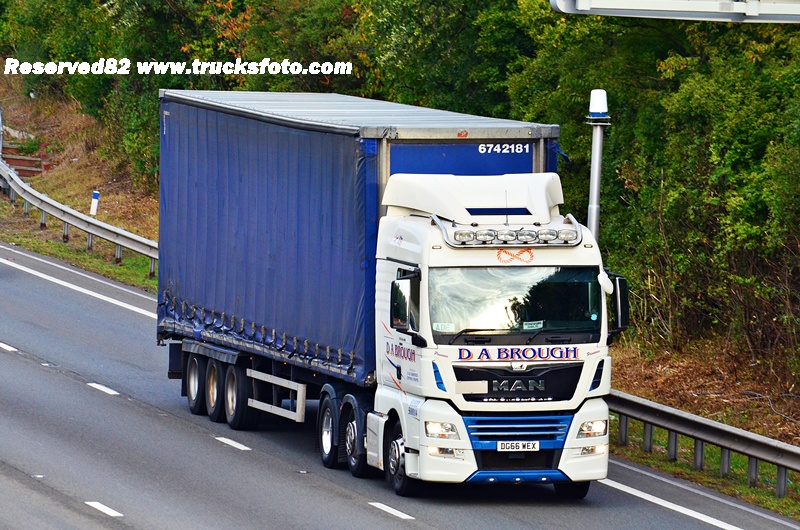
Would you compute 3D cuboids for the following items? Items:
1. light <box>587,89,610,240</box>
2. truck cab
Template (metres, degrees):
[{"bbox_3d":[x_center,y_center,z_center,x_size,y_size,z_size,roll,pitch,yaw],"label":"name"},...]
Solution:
[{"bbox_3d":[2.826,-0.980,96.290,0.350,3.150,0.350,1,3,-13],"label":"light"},{"bbox_3d":[1.171,0.890,80.929,2.720,3.900,2.720,0,3,-13],"label":"truck cab"}]

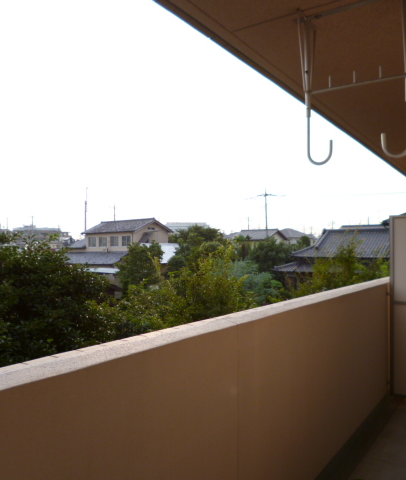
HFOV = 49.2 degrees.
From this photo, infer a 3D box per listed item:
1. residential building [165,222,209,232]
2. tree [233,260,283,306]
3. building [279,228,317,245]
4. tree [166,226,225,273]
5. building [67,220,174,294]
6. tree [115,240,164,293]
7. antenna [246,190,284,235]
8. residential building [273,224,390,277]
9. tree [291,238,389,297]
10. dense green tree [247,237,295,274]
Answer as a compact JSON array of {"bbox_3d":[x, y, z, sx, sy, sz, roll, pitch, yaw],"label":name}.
[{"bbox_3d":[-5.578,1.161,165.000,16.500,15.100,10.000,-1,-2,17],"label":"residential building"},{"bbox_3d":[3.316,3.155,27.000,3.200,3.700,3.100,0,-2,0],"label":"tree"},{"bbox_3d":[15.467,2.180,75.000,8.000,8.100,7.000,-1,-2,35],"label":"building"},{"bbox_3d":[-0.667,1.988,45.500,5.800,7.050,5.500,0,-2,0],"label":"tree"},{"bbox_3d":[-9.600,1.735,51.500,10.800,7.950,8.000,-2,-2,40],"label":"building"},{"bbox_3d":[-5.939,2.729,41.500,4.400,5.400,4.300,0,-2,0],"label":"tree"},{"bbox_3d":[7.299,-3.176,51.000,4.300,5.400,1.300,0,-2,0],"label":"antenna"},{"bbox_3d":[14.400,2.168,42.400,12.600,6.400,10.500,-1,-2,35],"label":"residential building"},{"bbox_3d":[6.353,2.369,20.500,4.200,4.900,3.600,0,-2,0],"label":"tree"},{"bbox_3d":[6.894,2.570,46.000,4.900,5.850,4.700,0,-2,0],"label":"dense green tree"}]

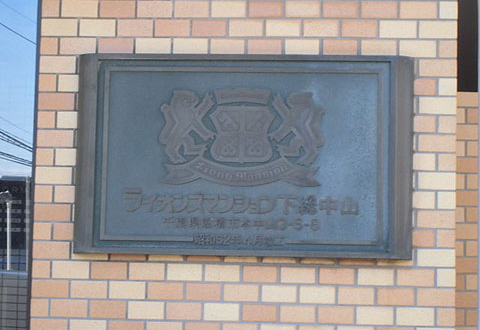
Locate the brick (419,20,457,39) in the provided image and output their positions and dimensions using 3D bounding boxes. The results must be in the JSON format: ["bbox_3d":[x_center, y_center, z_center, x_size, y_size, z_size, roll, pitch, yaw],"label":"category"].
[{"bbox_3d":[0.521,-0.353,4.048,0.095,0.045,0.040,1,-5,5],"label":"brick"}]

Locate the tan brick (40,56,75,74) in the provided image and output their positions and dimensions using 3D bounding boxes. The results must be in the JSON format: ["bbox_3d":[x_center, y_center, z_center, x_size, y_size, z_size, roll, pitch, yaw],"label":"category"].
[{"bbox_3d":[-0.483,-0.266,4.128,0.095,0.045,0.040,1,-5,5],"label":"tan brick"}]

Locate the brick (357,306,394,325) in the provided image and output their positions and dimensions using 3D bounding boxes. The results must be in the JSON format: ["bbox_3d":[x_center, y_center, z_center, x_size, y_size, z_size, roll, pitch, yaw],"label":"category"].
[{"bbox_3d":[0.350,0.389,3.979,0.095,0.046,0.030,1,-6,5],"label":"brick"}]

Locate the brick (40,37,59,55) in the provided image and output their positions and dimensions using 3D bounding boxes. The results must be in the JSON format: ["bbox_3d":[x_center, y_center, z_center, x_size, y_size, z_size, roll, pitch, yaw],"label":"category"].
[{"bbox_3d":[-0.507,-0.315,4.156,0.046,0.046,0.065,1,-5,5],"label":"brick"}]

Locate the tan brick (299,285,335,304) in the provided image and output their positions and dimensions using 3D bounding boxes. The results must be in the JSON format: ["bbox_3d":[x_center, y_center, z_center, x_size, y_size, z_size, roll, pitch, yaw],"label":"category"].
[{"bbox_3d":[0.201,0.337,3.997,0.095,0.046,0.030,1,-6,5],"label":"tan brick"}]

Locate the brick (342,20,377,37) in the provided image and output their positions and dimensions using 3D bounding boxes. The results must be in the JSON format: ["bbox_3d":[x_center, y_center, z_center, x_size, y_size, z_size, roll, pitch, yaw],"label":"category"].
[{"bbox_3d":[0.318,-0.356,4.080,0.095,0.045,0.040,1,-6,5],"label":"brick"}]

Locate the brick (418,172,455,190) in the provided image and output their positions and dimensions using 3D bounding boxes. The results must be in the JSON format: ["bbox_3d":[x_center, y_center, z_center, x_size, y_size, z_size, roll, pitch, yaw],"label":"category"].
[{"bbox_3d":[0.509,0.042,4.004,0.095,0.046,0.030,1,-6,5],"label":"brick"}]

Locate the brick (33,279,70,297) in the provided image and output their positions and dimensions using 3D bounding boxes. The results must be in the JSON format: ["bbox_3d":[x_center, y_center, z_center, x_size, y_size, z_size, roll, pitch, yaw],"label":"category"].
[{"bbox_3d":[-0.498,0.327,4.068,0.094,0.046,0.040,1,-6,5],"label":"brick"}]

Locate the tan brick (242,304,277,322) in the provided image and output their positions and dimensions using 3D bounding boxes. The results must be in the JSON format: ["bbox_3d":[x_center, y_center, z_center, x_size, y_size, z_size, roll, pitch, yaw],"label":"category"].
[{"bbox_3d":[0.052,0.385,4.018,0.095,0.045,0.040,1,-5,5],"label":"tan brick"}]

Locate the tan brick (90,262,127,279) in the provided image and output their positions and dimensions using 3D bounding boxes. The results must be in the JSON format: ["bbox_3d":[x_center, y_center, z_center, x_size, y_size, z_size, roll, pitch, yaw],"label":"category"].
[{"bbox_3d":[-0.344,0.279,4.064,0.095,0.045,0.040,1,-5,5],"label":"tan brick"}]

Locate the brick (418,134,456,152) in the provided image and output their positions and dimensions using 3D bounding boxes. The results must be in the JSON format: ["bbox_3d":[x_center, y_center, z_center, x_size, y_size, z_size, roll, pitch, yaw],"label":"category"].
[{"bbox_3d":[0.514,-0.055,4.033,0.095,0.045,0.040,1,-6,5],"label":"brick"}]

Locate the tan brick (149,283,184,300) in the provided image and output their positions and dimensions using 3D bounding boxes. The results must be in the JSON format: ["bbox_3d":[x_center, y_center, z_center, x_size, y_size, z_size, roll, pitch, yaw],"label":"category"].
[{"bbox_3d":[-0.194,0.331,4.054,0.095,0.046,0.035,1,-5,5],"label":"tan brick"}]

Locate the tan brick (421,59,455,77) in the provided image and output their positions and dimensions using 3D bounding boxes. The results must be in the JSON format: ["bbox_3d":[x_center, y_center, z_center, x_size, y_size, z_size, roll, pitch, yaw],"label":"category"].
[{"bbox_3d":[0.519,-0.254,4.054,0.095,0.045,0.040,1,-6,5],"label":"tan brick"}]

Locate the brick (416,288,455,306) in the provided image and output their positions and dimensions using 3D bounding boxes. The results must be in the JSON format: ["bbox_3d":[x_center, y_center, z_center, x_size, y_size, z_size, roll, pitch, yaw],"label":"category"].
[{"bbox_3d":[0.502,0.340,3.972,0.095,0.046,0.030,1,-6,5],"label":"brick"}]

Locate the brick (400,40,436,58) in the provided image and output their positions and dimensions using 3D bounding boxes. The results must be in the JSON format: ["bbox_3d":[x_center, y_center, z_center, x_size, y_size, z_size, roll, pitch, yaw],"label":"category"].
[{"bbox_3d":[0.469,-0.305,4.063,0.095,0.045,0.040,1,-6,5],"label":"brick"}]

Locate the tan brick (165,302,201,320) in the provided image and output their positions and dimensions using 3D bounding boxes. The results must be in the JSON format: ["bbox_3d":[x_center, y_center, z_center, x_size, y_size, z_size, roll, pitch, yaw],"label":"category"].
[{"bbox_3d":[-0.145,0.382,4.035,0.094,0.046,0.040,1,-6,5],"label":"tan brick"}]

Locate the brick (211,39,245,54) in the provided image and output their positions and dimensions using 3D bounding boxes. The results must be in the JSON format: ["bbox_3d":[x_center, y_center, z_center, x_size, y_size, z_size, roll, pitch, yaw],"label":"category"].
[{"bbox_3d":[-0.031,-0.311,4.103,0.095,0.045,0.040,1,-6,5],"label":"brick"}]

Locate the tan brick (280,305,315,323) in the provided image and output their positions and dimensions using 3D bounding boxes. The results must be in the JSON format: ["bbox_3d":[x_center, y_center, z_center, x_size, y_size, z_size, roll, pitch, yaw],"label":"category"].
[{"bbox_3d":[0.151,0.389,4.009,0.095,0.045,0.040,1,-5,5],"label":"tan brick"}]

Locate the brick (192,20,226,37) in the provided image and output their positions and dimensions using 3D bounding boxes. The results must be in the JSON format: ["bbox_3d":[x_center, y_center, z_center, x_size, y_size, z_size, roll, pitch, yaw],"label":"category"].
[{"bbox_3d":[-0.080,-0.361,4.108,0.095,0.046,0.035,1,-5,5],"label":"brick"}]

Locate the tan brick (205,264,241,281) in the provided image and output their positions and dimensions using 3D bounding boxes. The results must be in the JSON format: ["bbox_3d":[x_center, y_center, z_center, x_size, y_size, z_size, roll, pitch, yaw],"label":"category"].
[{"bbox_3d":[-0.045,0.283,4.023,0.095,0.046,0.030,1,-6,5],"label":"tan brick"}]

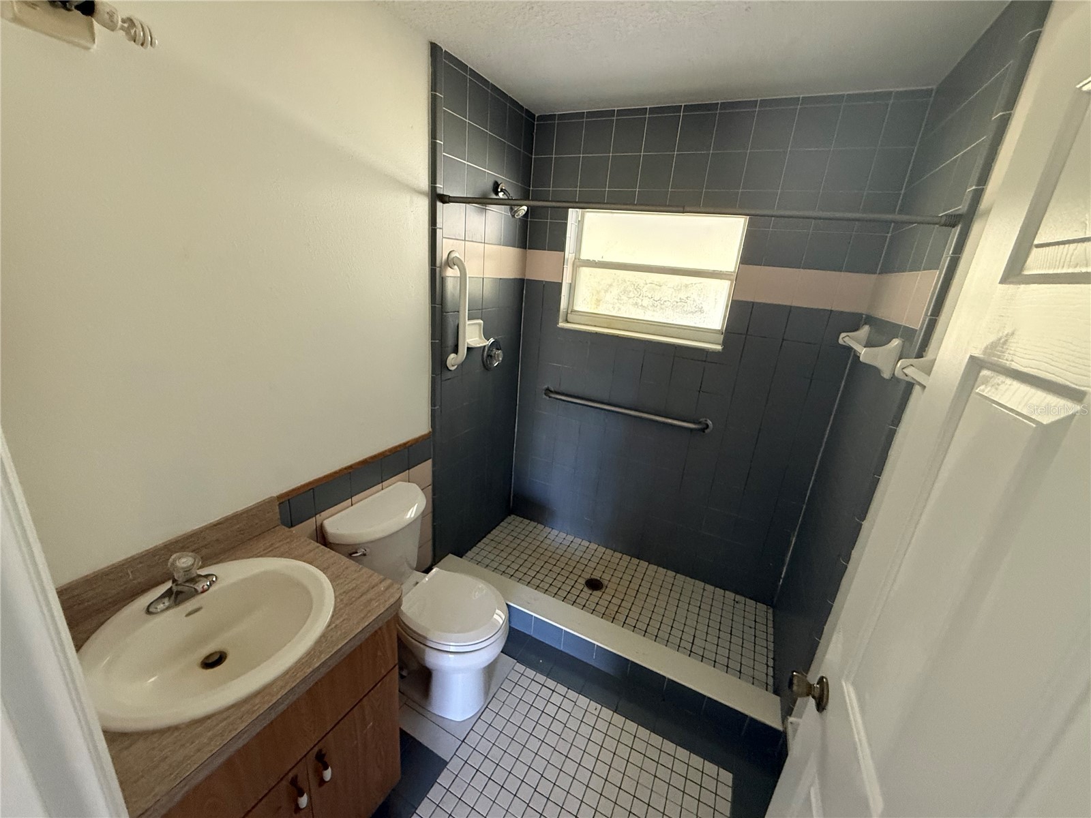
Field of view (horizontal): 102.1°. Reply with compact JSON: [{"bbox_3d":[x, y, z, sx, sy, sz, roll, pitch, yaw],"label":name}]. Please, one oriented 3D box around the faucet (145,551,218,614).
[{"bbox_3d":[-0.865,0.422,1.061,0.140,0.105,0.154,13,20,24],"label":"faucet"}]

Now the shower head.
[{"bbox_3d":[-0.153,-0.971,2.068,0.180,0.165,0.090,13,20,24],"label":"shower head"}]

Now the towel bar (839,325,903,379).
[{"bbox_3d":[1.119,-0.218,1.556,0.083,0.123,0.585,13,20,24],"label":"towel bar"}]

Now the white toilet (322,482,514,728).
[{"bbox_3d":[-0.454,0.780,1.716,0.640,0.765,0.440,12,19,21],"label":"white toilet"}]

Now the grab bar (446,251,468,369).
[{"bbox_3d":[-0.387,-0.425,1.982,0.064,0.532,0.078,13,20,24],"label":"grab bar"}]

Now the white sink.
[{"bbox_3d":[-0.772,0.572,1.049,0.488,0.170,0.495,13,20,24],"label":"white sink"}]

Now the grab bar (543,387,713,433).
[{"bbox_3d":[0.403,0.001,2.397,0.959,0.074,0.066,13,20,24],"label":"grab bar"}]

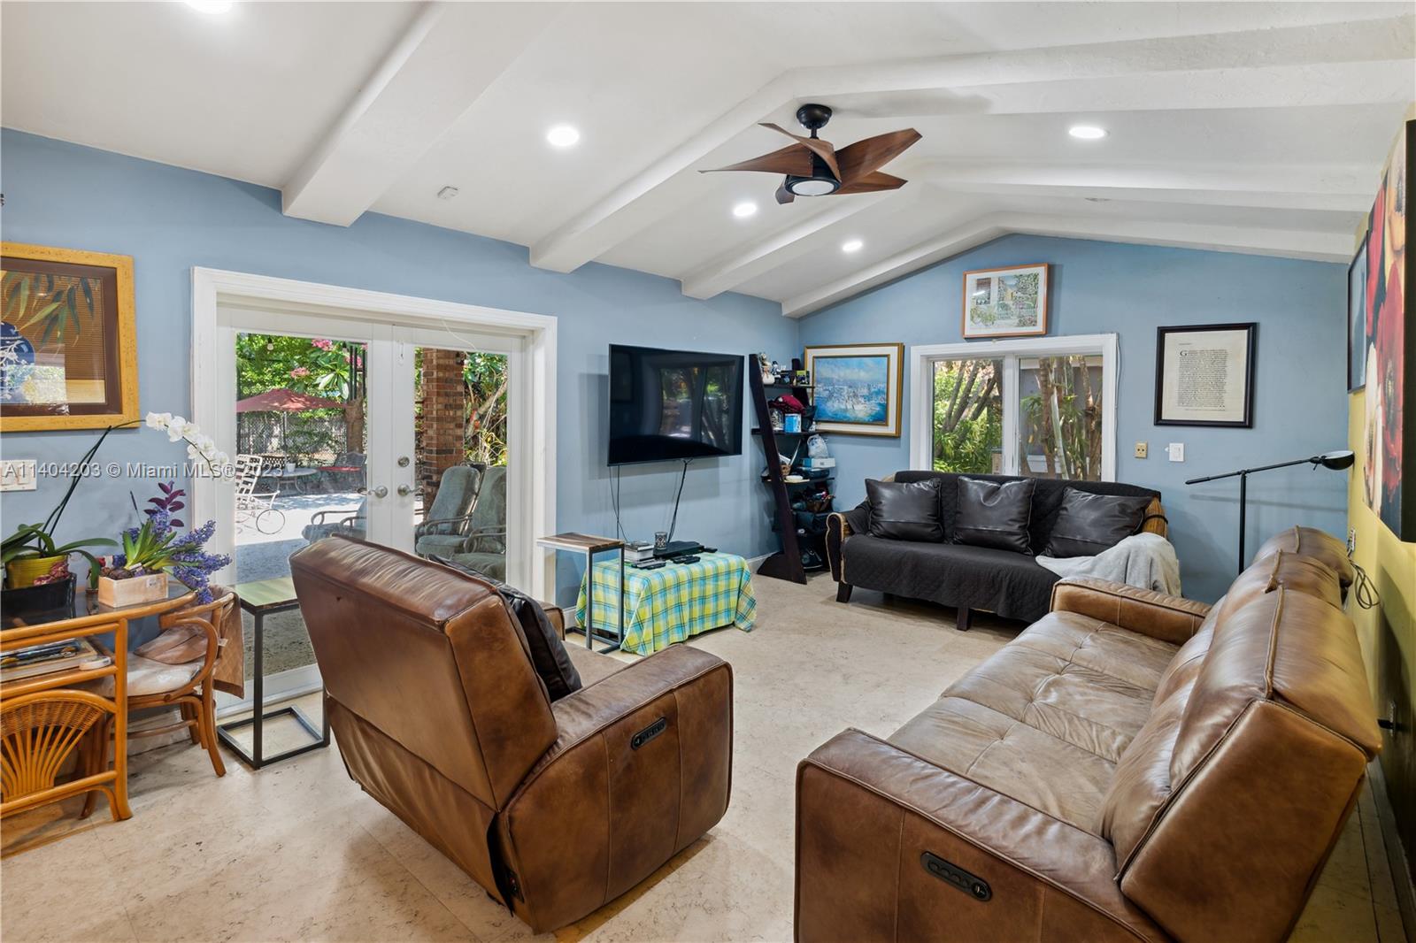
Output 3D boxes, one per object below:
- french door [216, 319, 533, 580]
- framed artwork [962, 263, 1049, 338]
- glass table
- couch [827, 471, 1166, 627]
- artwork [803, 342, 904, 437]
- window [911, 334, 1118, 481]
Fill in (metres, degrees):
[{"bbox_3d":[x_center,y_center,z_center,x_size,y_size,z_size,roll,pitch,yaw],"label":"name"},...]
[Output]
[{"bbox_3d":[-1.805,0.141,3.618,0.090,1.930,1.660,4,4,41],"label":"french door"},{"bbox_3d":[2.524,-1.448,5.379,0.675,0.585,0.035,4,4,41],"label":"framed artwork"},{"bbox_3d":[-1.941,0.857,2.816,0.500,0.670,0.280,4,4,41],"label":"glass table"},{"bbox_3d":[2.020,0.577,4.552,2.130,0.950,0.930,4,4,41],"label":"couch"},{"bbox_3d":[1.426,-0.829,6.308,1.060,0.910,0.050,4,4,41],"label":"artwork"},{"bbox_3d":[2.543,-0.511,5.409,1.650,1.220,0.100,4,4,41],"label":"window"}]

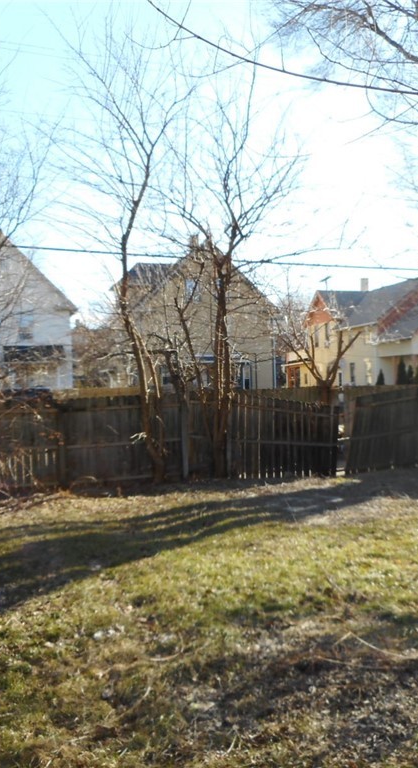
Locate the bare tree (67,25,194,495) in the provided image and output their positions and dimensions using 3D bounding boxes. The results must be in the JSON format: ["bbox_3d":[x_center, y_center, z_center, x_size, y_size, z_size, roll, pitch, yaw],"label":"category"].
[{"bbox_3d":[-1.483,-2.752,15.617,2.500,9.600,2.500,-2,-1,0],"label":"bare tree"}]

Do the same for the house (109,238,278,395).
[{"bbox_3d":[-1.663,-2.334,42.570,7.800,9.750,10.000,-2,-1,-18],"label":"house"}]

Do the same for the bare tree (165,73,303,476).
[{"bbox_3d":[0.645,-2.291,16.304,2.750,8.600,2.600,-2,-1,0],"label":"bare tree"}]

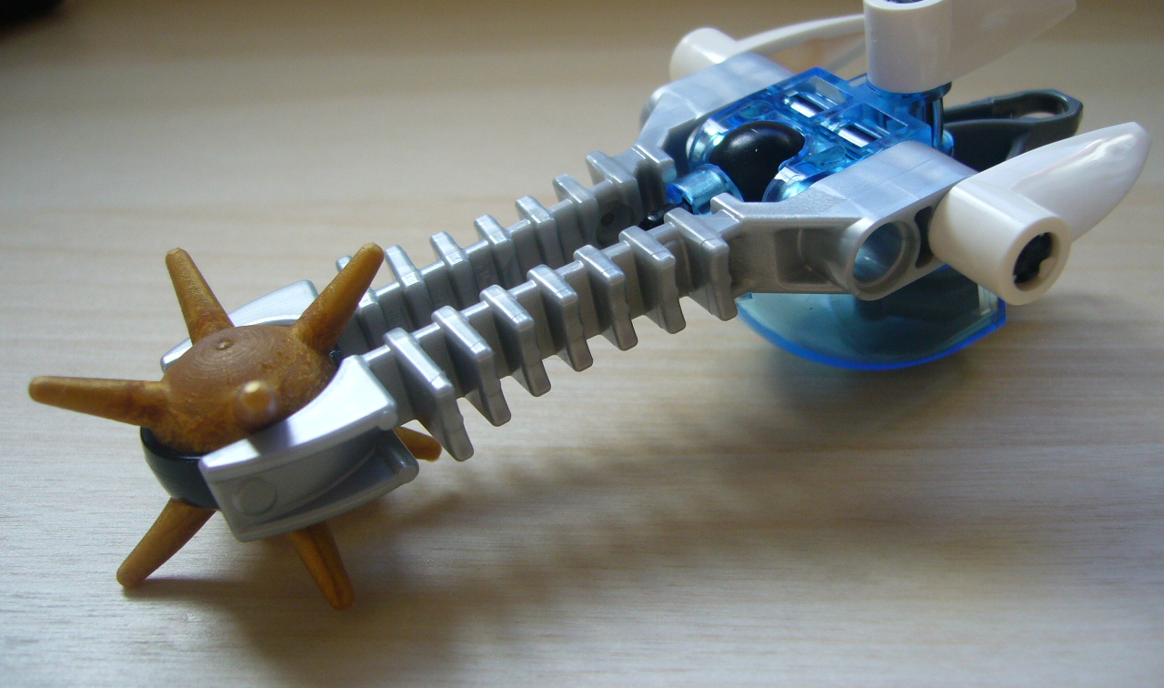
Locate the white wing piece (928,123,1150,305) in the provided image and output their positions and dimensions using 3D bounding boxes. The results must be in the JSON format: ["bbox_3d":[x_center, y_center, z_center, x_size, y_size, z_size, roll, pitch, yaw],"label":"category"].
[{"bbox_3d":[0.040,-0.012,0.096,0.025,0.007,0.008,-26,41,-15],"label":"white wing piece"}]

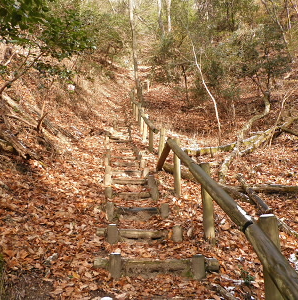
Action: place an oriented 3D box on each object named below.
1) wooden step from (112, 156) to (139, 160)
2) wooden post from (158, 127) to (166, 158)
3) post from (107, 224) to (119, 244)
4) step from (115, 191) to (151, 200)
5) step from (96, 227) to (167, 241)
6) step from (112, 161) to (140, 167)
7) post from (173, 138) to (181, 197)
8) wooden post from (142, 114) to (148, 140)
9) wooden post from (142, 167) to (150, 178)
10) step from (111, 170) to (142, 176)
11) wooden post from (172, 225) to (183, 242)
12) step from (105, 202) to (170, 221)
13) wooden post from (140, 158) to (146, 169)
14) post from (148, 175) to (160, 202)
[{"bbox_3d":[-0.554,0.196,7.200,0.650,0.100,0.120,0,-10,0],"label":"wooden step"},{"bbox_3d":[0.307,-0.193,7.800,0.120,0.790,0.120,7,-6,0],"label":"wooden post"},{"bbox_3d":[-0.433,1.016,3.750,0.120,0.225,0.120,-1,-6,0],"label":"post"},{"bbox_3d":[-0.243,0.719,4.900,0.630,0.120,0.130,0,-10,0],"label":"step"},{"bbox_3d":[-0.211,1.036,3.870,0.900,0.125,0.125,-1,-6,0],"label":"step"},{"bbox_3d":[-0.493,0.294,6.550,0.620,0.110,0.120,0,-10,0],"label":"step"},{"bbox_3d":[0.448,0.283,4.900,0.105,0.930,0.105,0,-10,0],"label":"post"},{"bbox_3d":[-0.132,-0.677,9.600,0.110,0.820,0.110,0,-10,0],"label":"wooden post"},{"bbox_3d":[-0.059,0.480,6.600,0.110,0.240,0.110,11,-6,0],"label":"wooden post"},{"bbox_3d":[-0.433,0.452,6.000,0.620,0.110,0.120,0,-10,0],"label":"step"},{"bbox_3d":[0.351,1.028,3.820,0.115,0.200,0.115,-1,-6,0],"label":"wooden post"},{"bbox_3d":[-0.148,0.828,4.200,0.840,0.200,0.150,0,-10,0],"label":"step"},{"bbox_3d":[-0.132,0.307,7.000,0.105,0.210,0.105,-1,-6,0],"label":"wooden post"},{"bbox_3d":[0.074,0.661,5.500,0.130,0.440,0.130,-8,-6,0],"label":"post"}]

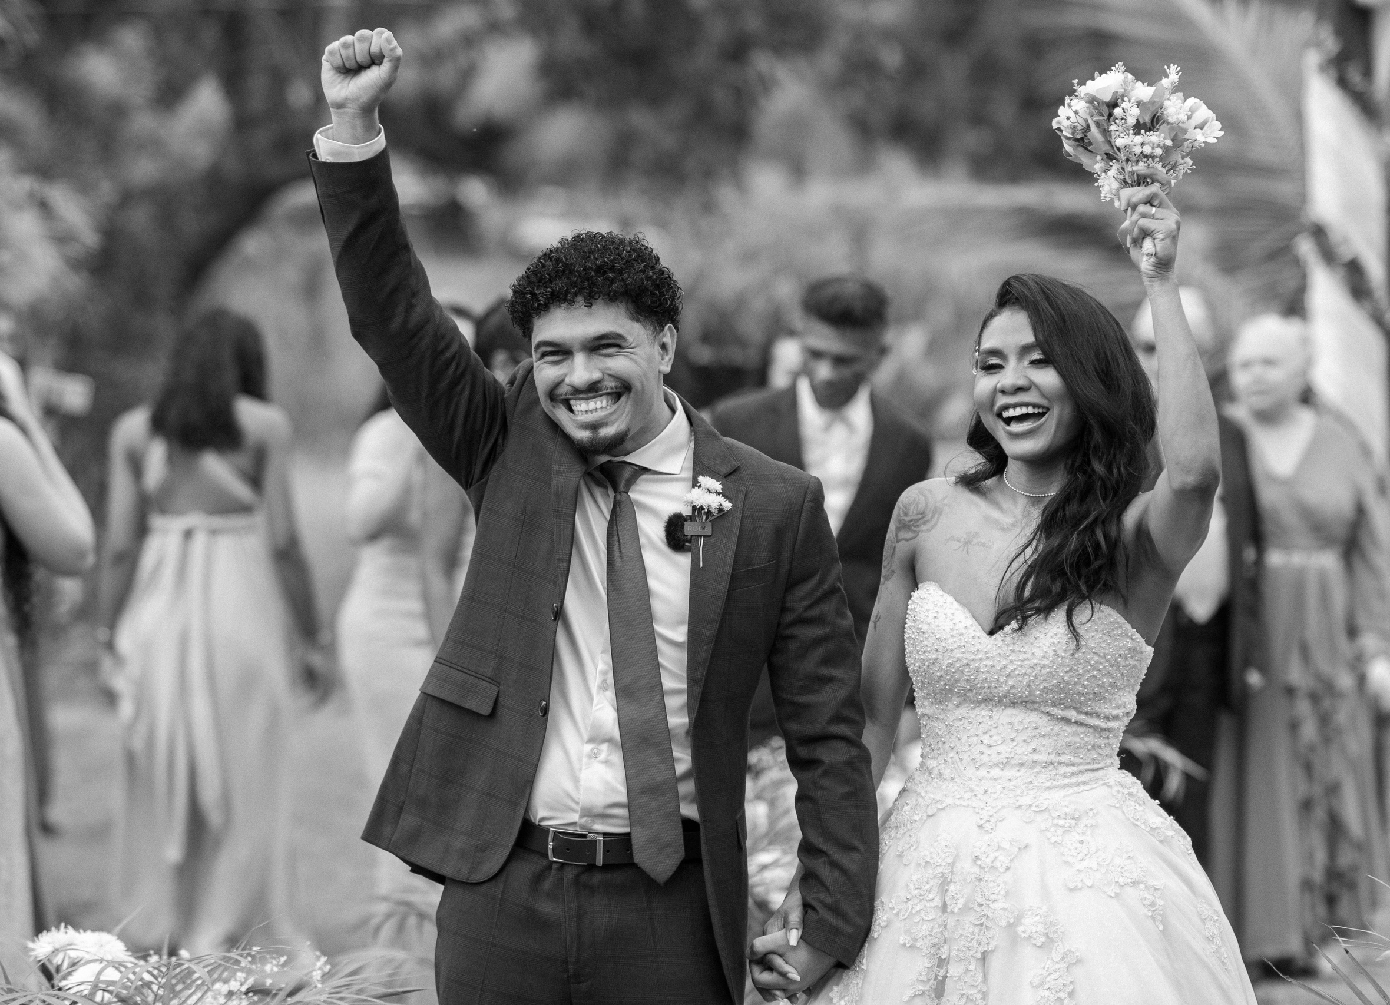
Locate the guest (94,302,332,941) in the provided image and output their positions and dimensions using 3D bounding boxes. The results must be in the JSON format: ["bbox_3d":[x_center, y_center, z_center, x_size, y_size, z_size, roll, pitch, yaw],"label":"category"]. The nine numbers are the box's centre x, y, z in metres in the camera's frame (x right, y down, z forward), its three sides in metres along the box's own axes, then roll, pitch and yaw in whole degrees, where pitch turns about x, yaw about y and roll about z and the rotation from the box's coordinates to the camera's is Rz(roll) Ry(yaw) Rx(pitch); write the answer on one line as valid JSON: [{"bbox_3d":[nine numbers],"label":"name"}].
[{"bbox_3d":[-1.232,0.329,13.619,0.600,1.650,0.450,0,2,9],"label":"guest"}]

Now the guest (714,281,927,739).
[{"bbox_3d":[0.272,0.371,11.319,0.540,1.720,0.360,0,2,-2],"label":"guest"}]

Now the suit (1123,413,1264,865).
[{"bbox_3d":[1.193,0.439,13.022,0.520,1.390,0.340,0,2,7],"label":"suit"}]

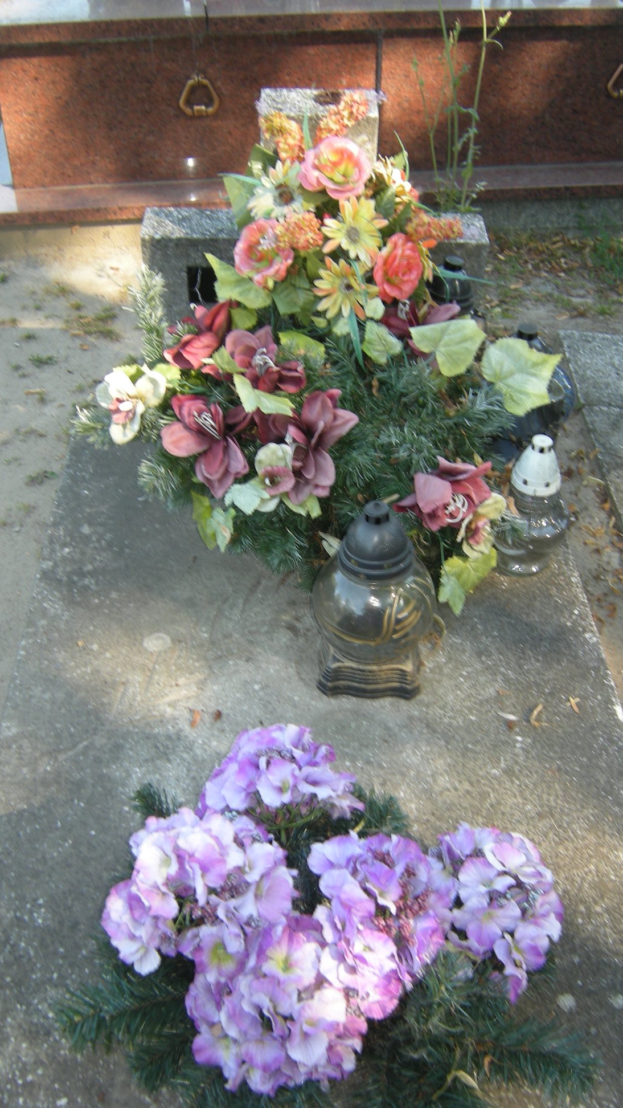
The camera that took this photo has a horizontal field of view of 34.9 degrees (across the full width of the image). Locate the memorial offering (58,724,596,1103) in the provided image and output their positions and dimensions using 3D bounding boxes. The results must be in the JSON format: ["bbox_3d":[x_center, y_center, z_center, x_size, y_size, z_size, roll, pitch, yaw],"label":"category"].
[{"bbox_3d":[0.007,0.356,1.065,0.540,0.200,0.390,-1,42,-1],"label":"memorial offering"}]

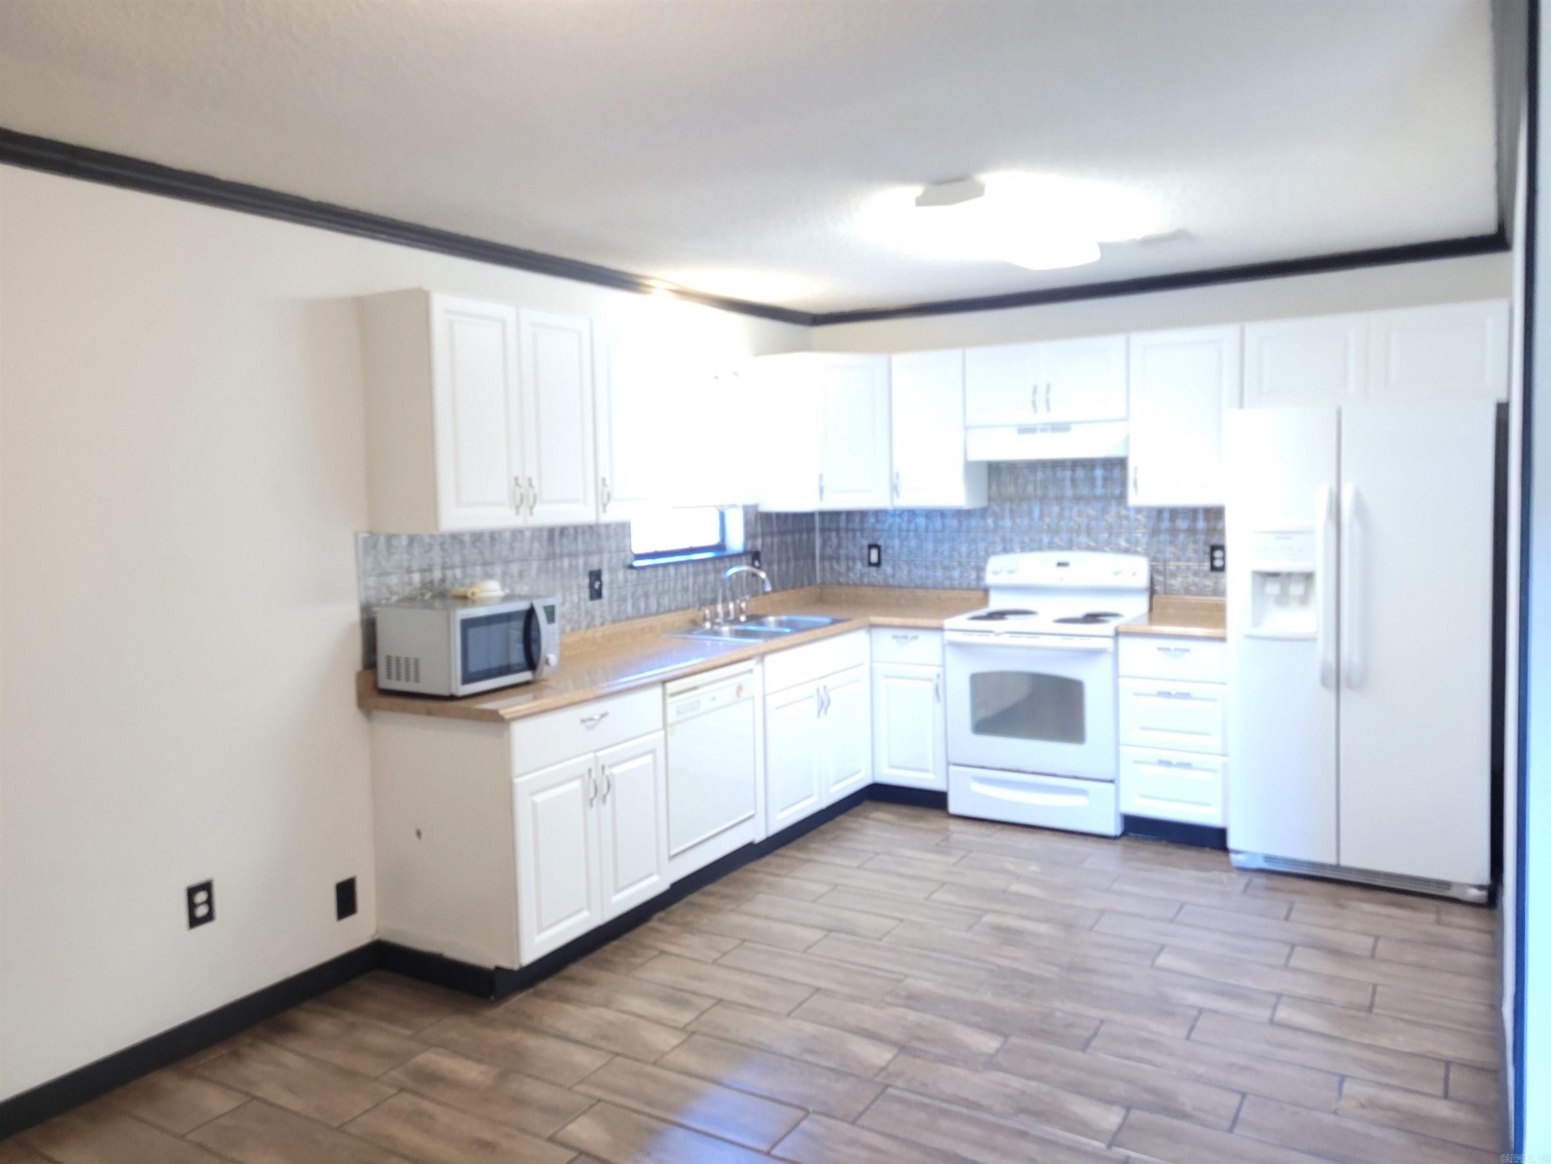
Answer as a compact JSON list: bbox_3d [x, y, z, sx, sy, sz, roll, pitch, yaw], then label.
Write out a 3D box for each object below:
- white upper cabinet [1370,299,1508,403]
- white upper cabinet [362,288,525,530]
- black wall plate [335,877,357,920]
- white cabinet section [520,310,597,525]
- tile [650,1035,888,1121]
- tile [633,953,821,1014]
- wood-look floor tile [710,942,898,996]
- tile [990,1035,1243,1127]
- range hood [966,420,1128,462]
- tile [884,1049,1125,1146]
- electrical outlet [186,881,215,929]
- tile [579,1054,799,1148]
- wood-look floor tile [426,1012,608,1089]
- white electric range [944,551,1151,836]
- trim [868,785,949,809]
[{"bbox_3d":[2.577,-0.861,4.532,0.465,0.372,0.320,1,6,31],"label":"white upper cabinet"},{"bbox_3d":[-1.113,-0.545,3.878,0.332,0.752,0.387,2,6,32],"label":"white upper cabinet"},{"bbox_3d":[-1.402,1.031,3.797,0.008,0.121,0.079,2,6,32],"label":"black wall plate"},{"bbox_3d":[-0.892,-0.572,4.166,0.318,0.741,0.385,1,5,31],"label":"white cabinet section"},{"bbox_3d":[-0.019,1.290,3.037,0.600,0.010,0.200,1,6,31],"label":"tile"},{"bbox_3d":[-0.171,1.246,3.607,0.600,0.010,0.200,1,6,31],"label":"tile"},{"bbox_3d":[0.108,1.266,3.784,0.616,0.010,0.203,2,6,32],"label":"wood-look floor tile"},{"bbox_3d":[0.861,1.272,2.978,0.600,0.010,0.200,1,6,31],"label":"tile"},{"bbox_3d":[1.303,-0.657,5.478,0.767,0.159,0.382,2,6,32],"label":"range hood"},{"bbox_3d":[0.560,1.293,2.936,0.605,0.010,0.198,2,6,32],"label":"tile"},{"bbox_3d":[-1.610,0.906,3.274,0.010,0.117,0.073,2,6,32],"label":"electrical outlet"},{"bbox_3d":[-0.222,1.315,2.946,0.605,0.010,0.198,2,6,32],"label":"tile"},{"bbox_3d":[-0.738,1.306,3.266,0.605,0.010,0.202,1,5,31],"label":"wood-look floor tile"},{"bbox_3d":[1.247,0.465,5.267,0.761,1.170,0.650,2,6,32],"label":"white electric range"},{"bbox_3d":[0.641,1.026,5.570,0.460,0.100,0.016,1,5,31],"label":"trim"}]

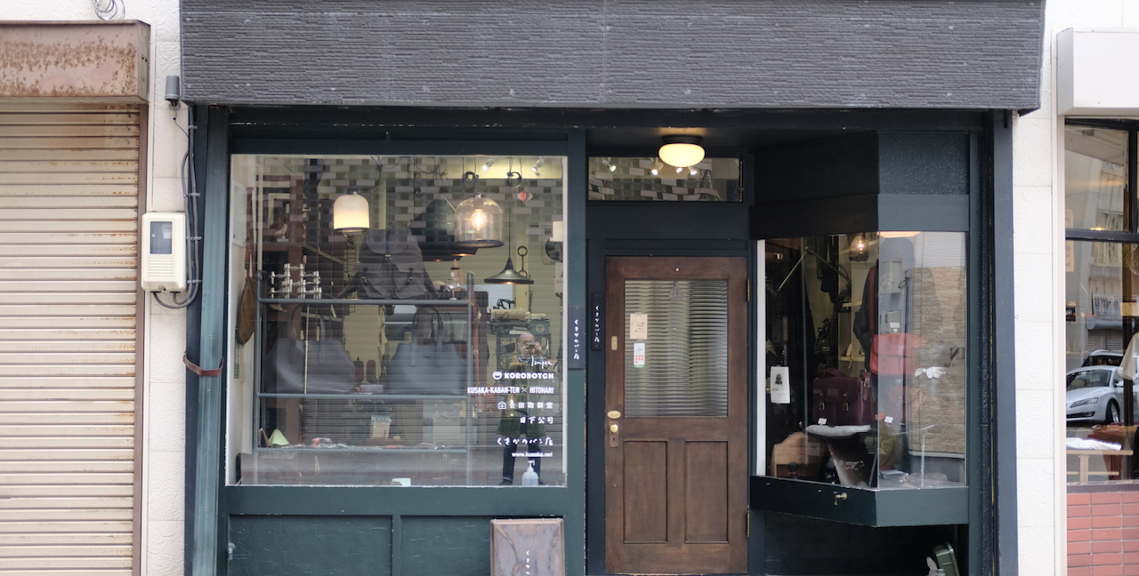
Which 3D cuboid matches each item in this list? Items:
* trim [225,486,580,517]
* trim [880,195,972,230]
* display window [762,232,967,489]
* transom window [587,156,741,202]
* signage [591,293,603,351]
[{"bbox_3d":[-0.900,1.159,9.103,1.910,0.153,0.060,0,-2,-1],"label":"trim"},{"bbox_3d":[1.951,-0.419,9.273,0.542,0.203,0.040,0,-2,-8],"label":"trim"},{"bbox_3d":[1.661,0.404,9.516,1.076,1.416,0.700,0,-2,-1],"label":"display window"},{"bbox_3d":[0.560,-0.642,9.945,0.907,0.272,0.050,0,-2,-1],"label":"transom window"},{"bbox_3d":[0.167,0.201,9.880,0.073,0.343,0.020,0,-2,-1],"label":"signage"}]

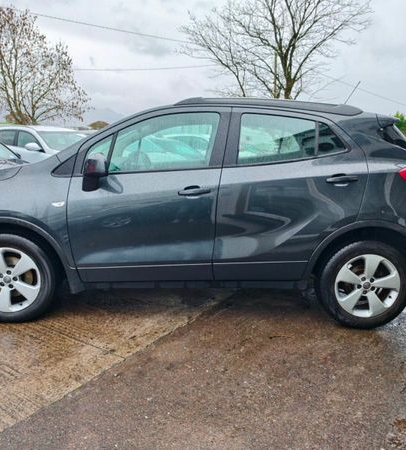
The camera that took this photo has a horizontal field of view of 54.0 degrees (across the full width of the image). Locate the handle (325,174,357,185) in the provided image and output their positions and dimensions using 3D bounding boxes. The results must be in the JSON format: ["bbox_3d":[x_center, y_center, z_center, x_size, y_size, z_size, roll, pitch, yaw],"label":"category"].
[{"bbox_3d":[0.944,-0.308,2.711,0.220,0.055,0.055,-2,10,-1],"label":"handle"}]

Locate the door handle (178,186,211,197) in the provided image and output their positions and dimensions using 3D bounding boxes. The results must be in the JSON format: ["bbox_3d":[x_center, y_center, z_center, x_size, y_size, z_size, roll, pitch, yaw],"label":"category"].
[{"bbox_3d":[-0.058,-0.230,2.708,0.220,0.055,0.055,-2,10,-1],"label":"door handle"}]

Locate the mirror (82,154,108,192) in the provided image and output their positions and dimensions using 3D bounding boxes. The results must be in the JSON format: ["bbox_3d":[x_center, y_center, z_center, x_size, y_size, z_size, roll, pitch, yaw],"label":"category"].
[{"bbox_3d":[-0.710,-0.337,2.611,0.140,0.215,0.220,1,11,-1],"label":"mirror"}]

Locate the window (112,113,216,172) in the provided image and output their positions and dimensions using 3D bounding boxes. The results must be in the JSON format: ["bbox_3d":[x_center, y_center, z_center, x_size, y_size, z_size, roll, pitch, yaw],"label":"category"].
[{"bbox_3d":[-0.275,-0.582,2.779,0.764,0.437,0.080,1,-15,-1],"label":"window"}]

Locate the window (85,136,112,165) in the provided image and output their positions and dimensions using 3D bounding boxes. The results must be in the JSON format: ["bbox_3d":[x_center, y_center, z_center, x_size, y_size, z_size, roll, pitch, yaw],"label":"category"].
[{"bbox_3d":[-0.714,-0.487,2.736,0.200,0.250,0.045,2,-7,6],"label":"window"}]

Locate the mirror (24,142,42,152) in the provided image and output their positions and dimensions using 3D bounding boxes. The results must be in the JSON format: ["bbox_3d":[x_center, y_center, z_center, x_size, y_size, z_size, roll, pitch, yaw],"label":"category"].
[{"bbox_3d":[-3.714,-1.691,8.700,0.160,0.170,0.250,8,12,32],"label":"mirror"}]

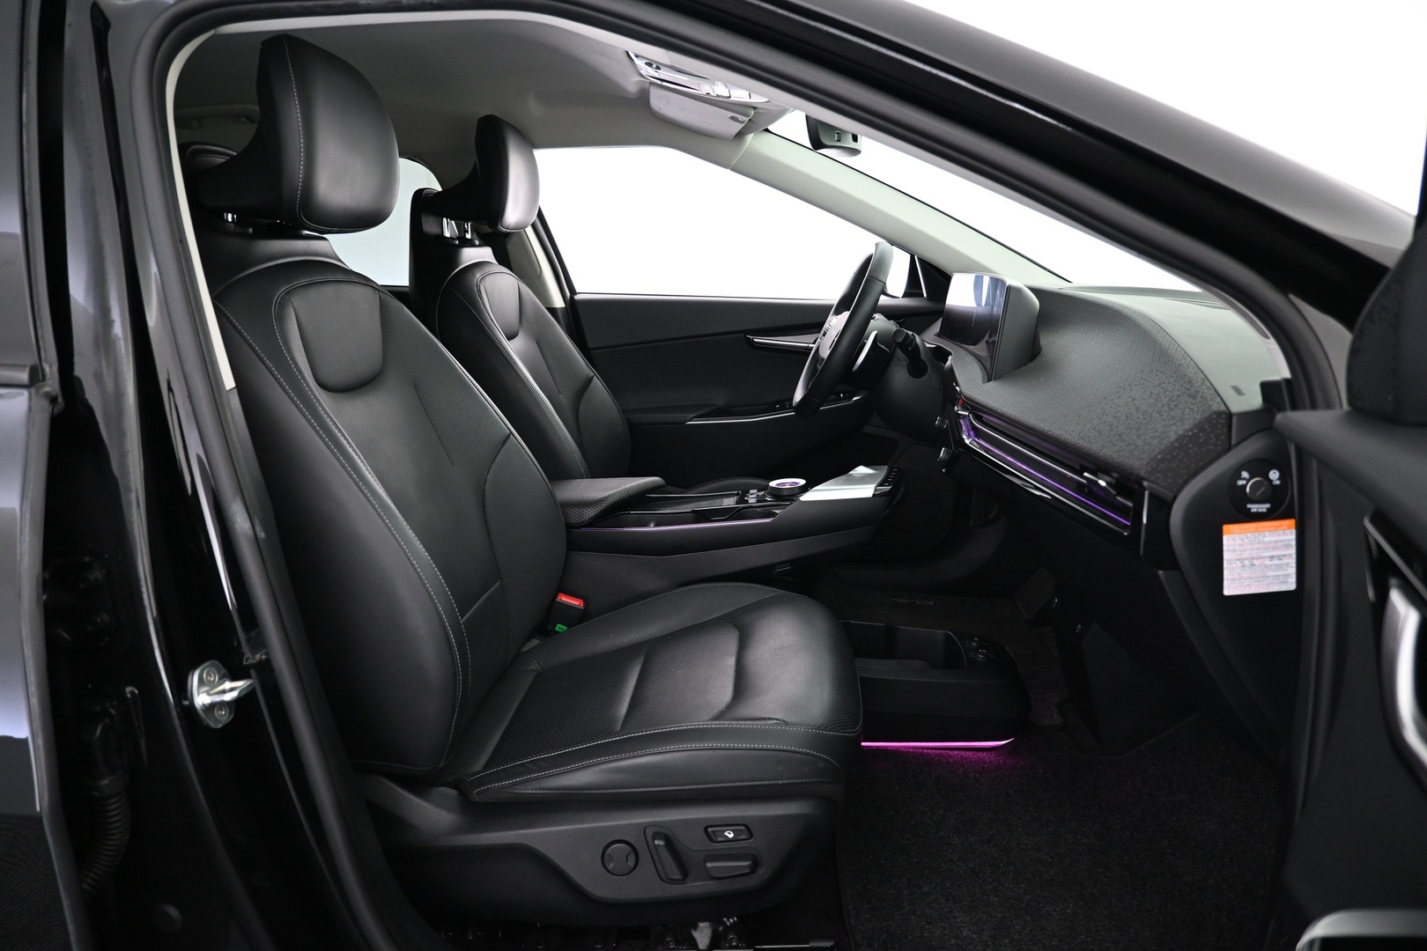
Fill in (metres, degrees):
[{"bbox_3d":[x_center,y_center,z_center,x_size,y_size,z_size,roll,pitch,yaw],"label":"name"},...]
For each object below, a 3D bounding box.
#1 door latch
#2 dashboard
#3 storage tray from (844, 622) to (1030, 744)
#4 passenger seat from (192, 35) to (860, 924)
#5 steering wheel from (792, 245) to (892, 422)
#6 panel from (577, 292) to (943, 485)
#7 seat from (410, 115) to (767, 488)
[{"bbox_3d":[-0.404,0.179,0.780,0.037,0.055,0.042,4,14,17],"label":"door latch"},{"bbox_3d":[0.634,-0.096,1.478,0.505,0.409,1.414,1,13,3],"label":"dashboard"},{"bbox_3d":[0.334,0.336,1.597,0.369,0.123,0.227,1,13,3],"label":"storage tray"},{"bbox_3d":[-0.236,-0.035,1.156,0.808,0.943,0.555,1,13,3],"label":"passenger seat"},{"bbox_3d":[0.270,-0.269,1.845,0.095,0.365,0.368,27,14,-3],"label":"steering wheel"},{"bbox_3d":[0.135,-0.155,2.202,0.919,0.530,0.121,1,13,3],"label":"panel"},{"bbox_3d":[-0.173,-0.213,1.884,0.803,0.951,0.555,1,13,3],"label":"seat"}]

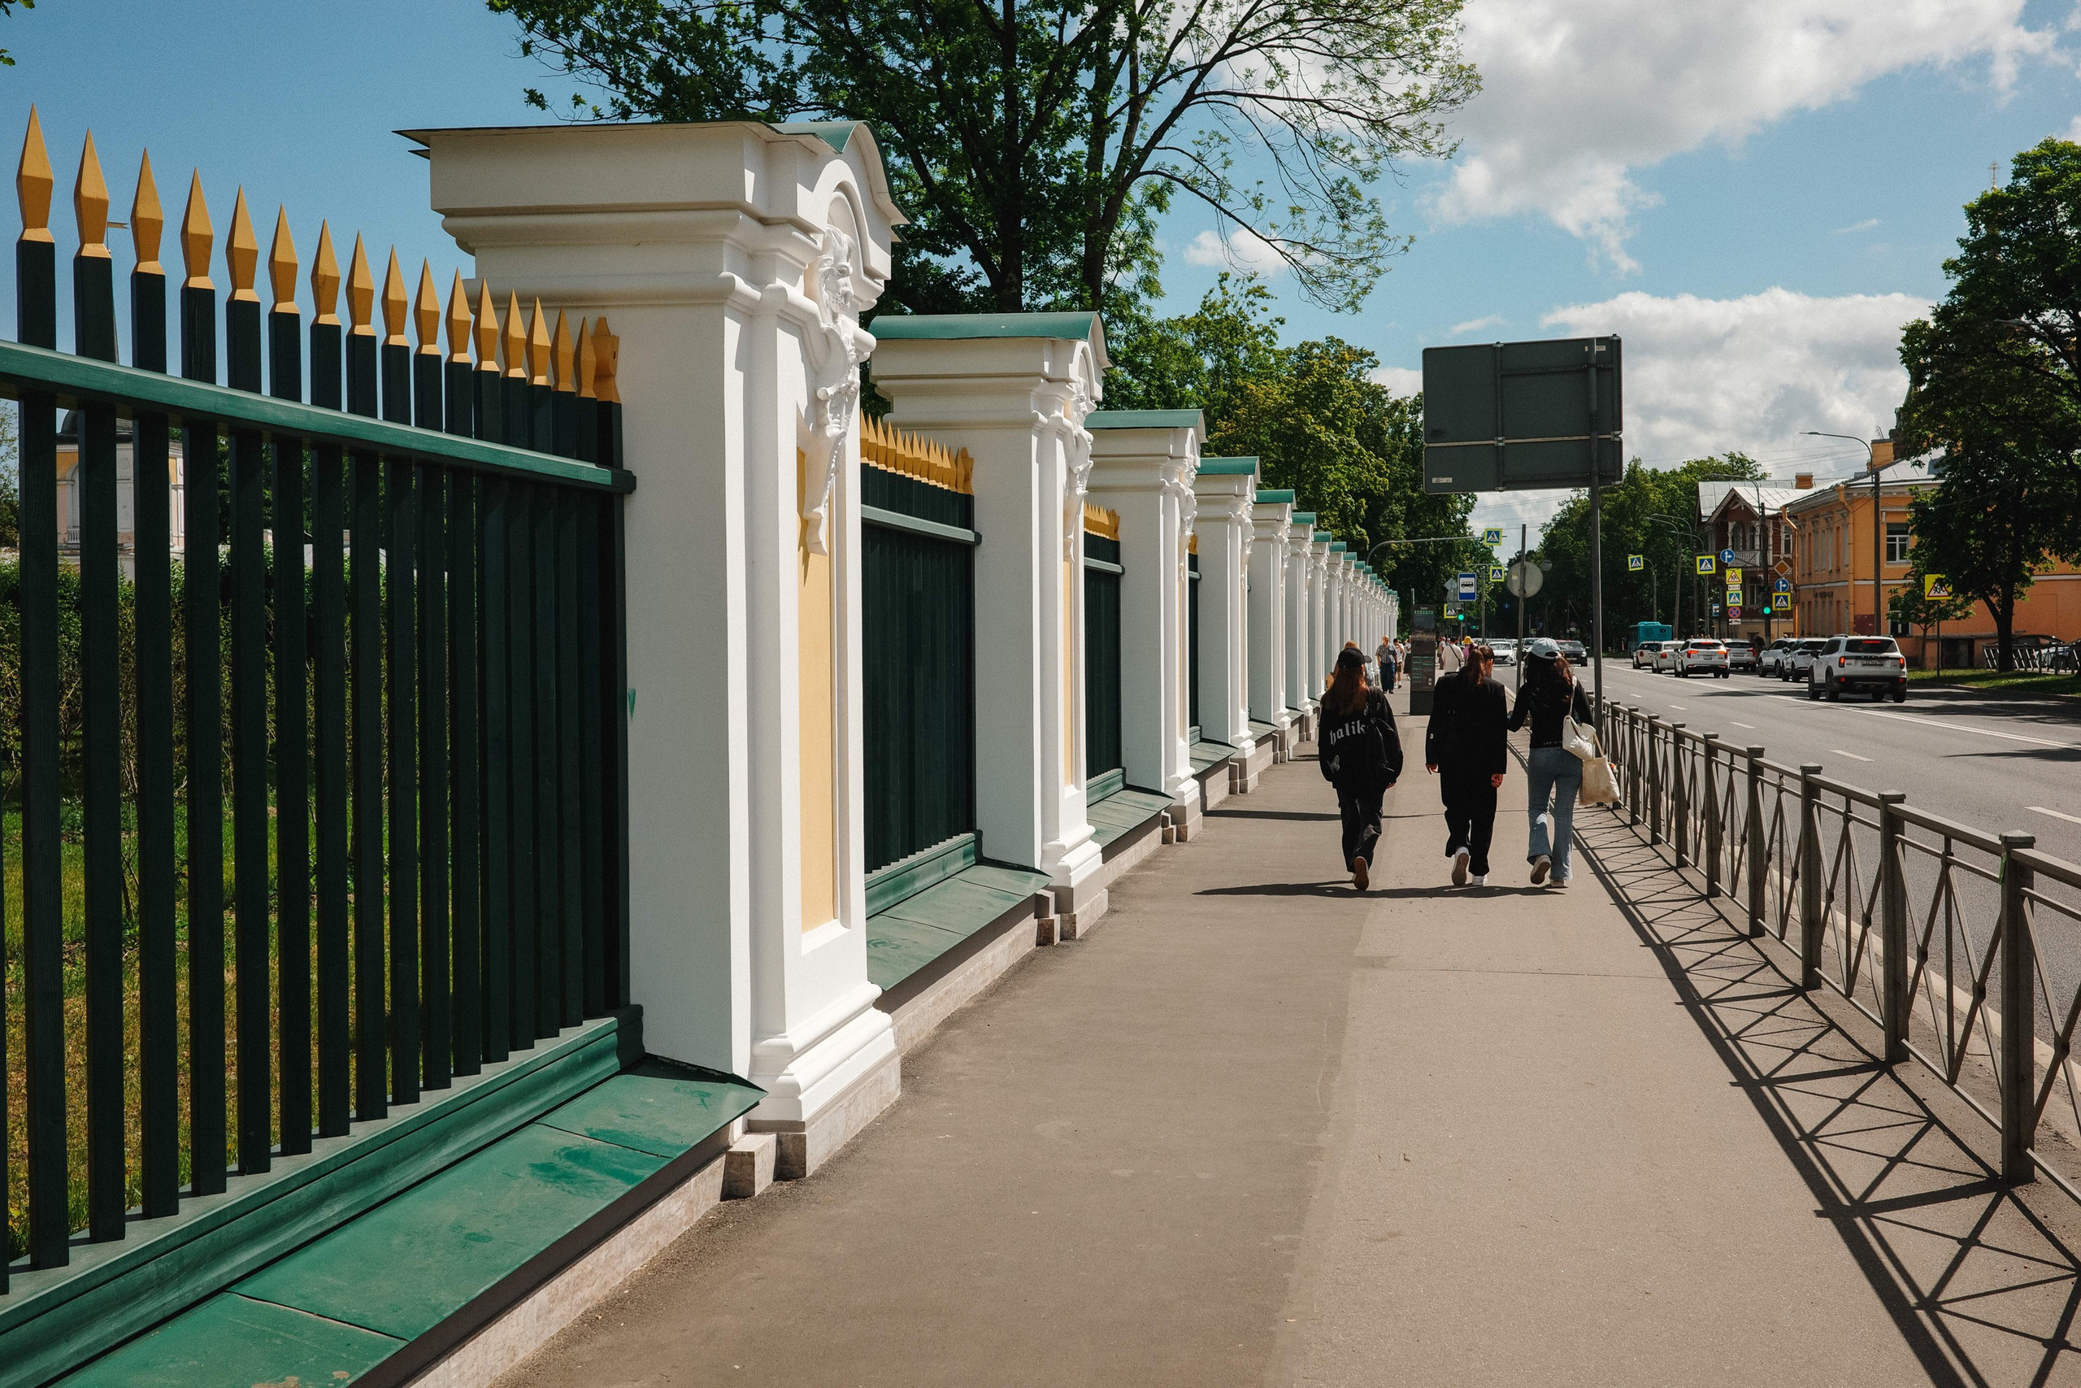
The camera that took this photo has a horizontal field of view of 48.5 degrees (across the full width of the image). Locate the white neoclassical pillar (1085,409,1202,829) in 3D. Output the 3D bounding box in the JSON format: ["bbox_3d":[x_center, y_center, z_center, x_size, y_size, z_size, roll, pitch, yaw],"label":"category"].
[{"bbox_3d":[0.714,-0.605,19.245,1.340,3.525,1.800,0,1,9],"label":"white neoclassical pillar"}]

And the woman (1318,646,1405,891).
[{"bbox_3d":[2.194,0.513,15.800,0.582,1.660,0.500,0,1,10],"label":"woman"}]

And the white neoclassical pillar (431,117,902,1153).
[{"bbox_3d":[-1.200,-0.225,8.013,1.340,3.440,1.800,0,1,9],"label":"white neoclassical pillar"}]

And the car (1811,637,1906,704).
[{"bbox_3d":[22.661,-0.699,64.306,1.920,1.780,4.680,0,1,10],"label":"car"}]

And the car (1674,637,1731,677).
[{"bbox_3d":[28.697,-1.534,100.193,1.840,1.670,4.450,0,1,10],"label":"car"}]

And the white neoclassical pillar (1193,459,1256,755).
[{"bbox_3d":[1.731,-0.791,25.206,1.340,3.597,1.800,0,1,9],"label":"white neoclassical pillar"}]

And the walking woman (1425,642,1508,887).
[{"bbox_3d":[2.938,0.490,15.950,0.555,1.687,0.500,0,1,10],"label":"walking woman"}]

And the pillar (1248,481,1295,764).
[{"bbox_3d":[2.747,-0.950,31.168,1.340,3.622,1.800,0,1,9],"label":"pillar"}]

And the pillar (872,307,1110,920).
[{"bbox_3d":[-0.269,-0.447,13.480,1.340,3.537,1.800,0,1,9],"label":"pillar"}]

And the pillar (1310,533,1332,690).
[{"bbox_3d":[4.713,-1.226,42.698,1.340,3.600,1.800,0,1,9],"label":"pillar"}]

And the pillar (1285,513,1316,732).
[{"bbox_3d":[3.722,-1.092,36.884,1.340,3.620,1.800,0,1,9],"label":"pillar"}]

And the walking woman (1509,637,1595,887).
[{"bbox_3d":[3.527,0.471,15.950,0.566,1.726,0.500,0,1,10],"label":"walking woman"}]

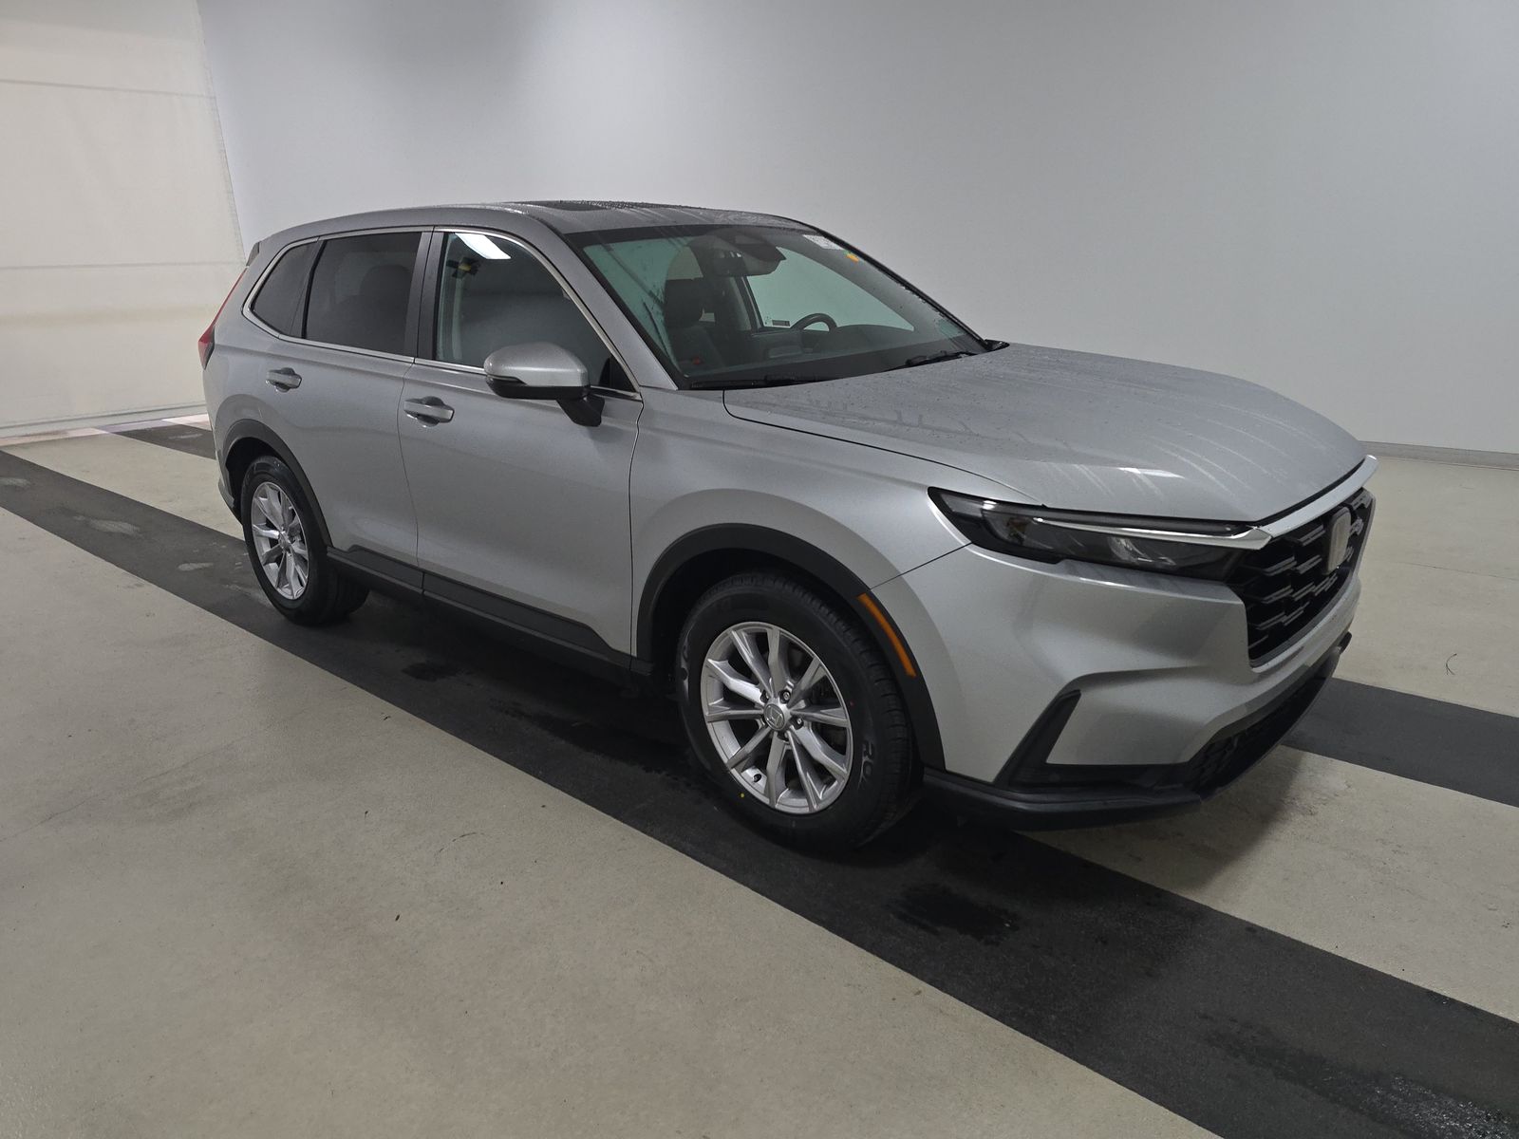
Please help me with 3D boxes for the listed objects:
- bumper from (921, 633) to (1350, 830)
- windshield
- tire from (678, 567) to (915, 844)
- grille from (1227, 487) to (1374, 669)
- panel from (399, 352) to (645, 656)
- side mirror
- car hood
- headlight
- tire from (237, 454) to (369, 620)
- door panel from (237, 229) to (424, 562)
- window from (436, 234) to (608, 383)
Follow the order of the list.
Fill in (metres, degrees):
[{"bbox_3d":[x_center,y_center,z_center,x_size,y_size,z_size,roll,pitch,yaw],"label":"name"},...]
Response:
[{"bbox_3d":[1.161,0.232,2.686,0.580,0.420,1.820,13,22,39],"label":"bumper"},{"bbox_3d":[0.088,-0.888,3.320,1.580,0.150,0.880,-19,60,-46],"label":"windshield"},{"bbox_3d":[0.104,0.339,2.570,0.725,0.720,0.235,13,22,39],"label":"tire"},{"bbox_3d":[1.333,-0.008,2.451,0.150,0.350,0.980,13,22,39],"label":"grille"},{"bbox_3d":[-0.735,-0.215,3.057,1.200,0.770,0.130,13,22,39],"label":"panel"},{"bbox_3d":[-0.572,-0.506,2.695,0.230,0.220,0.220,13,22,39],"label":"side mirror"},{"bbox_3d":[0.859,-0.408,2.761,1.280,0.270,1.540,13,22,39],"label":"car hood"},{"bbox_3d":[0.678,-0.065,2.087,0.530,0.200,0.420,13,22,39],"label":"headlight"},{"bbox_3d":[-1.928,-0.146,4.280,0.725,0.720,0.235,13,22,39],"label":"tire"},{"bbox_3d":[-1.569,-0.677,3.798,1.320,1.140,0.260,13,22,39],"label":"door panel"},{"bbox_3d":[-0.635,-0.786,2.951,1.050,0.440,0.080,13,-3,39],"label":"window"}]

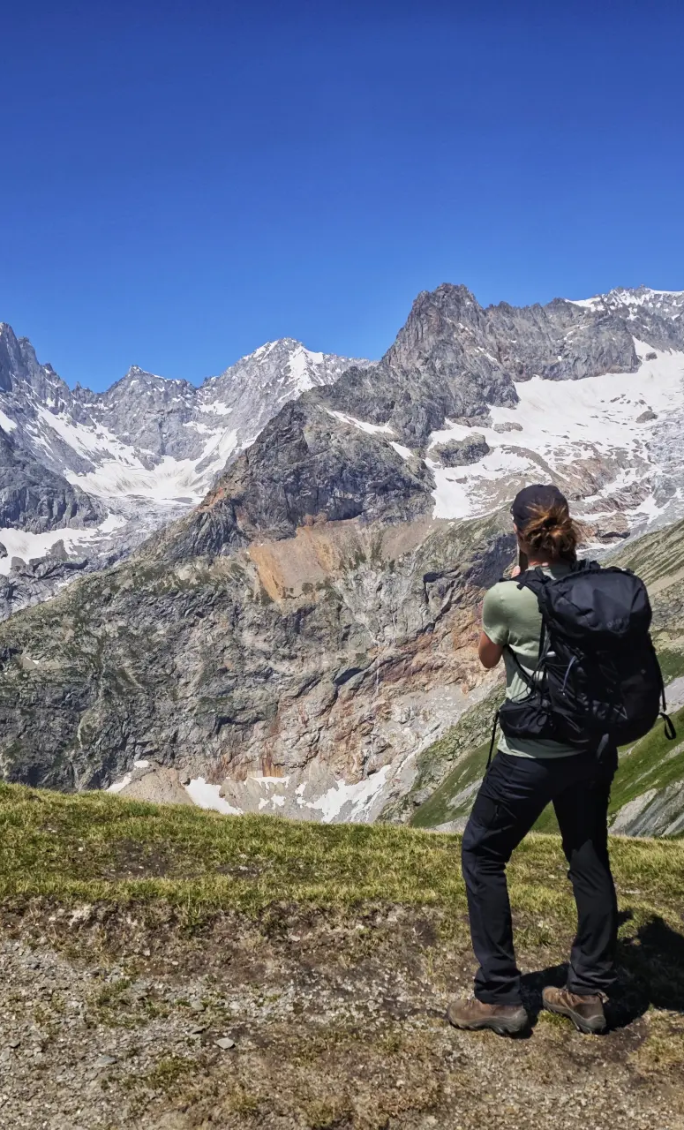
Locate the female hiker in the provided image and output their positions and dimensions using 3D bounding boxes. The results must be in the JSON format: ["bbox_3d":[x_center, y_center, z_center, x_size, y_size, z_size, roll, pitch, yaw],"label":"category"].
[{"bbox_3d":[0.602,0.587,3.110,0.490,1.680,0.460,-1,2,-33],"label":"female hiker"}]

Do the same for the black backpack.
[{"bbox_3d":[0.722,0.267,2.950,0.360,0.560,0.370,-1,-1,-28],"label":"black backpack"}]

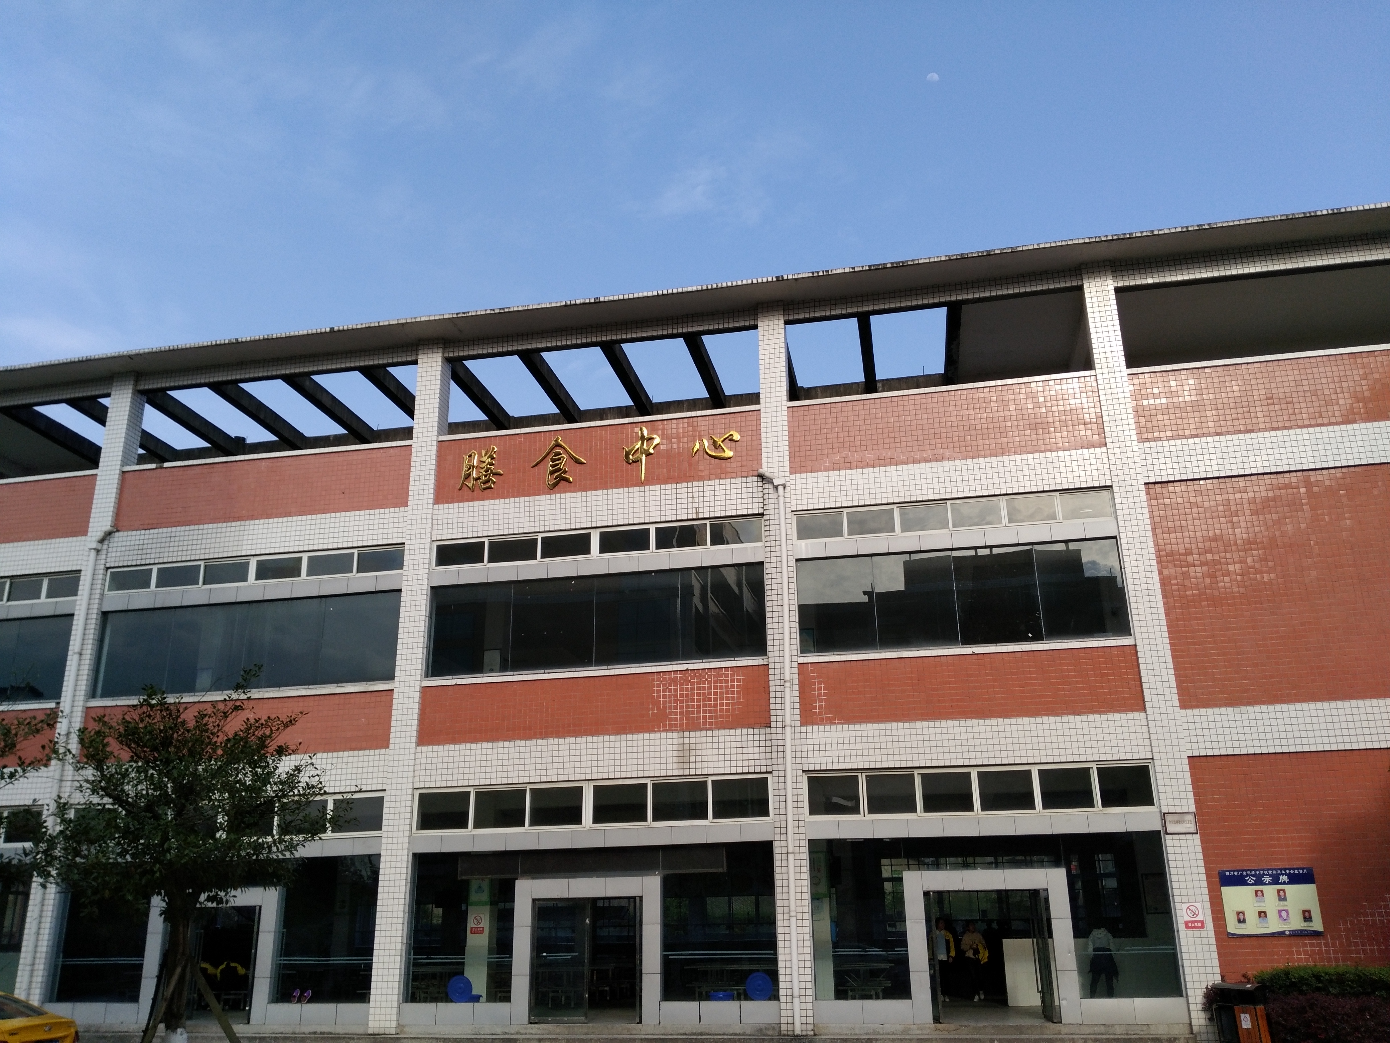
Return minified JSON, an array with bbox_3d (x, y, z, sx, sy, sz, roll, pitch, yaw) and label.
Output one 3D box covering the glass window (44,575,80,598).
[{"bbox_3d":[-13.957,1.438,24.808,0.830,0.513,0.080,-5,-19,10],"label":"glass window"}]

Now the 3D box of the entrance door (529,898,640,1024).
[{"bbox_3d":[-1.953,7.804,20.016,1.989,2.067,0.100,-5,-19,11],"label":"entrance door"}]

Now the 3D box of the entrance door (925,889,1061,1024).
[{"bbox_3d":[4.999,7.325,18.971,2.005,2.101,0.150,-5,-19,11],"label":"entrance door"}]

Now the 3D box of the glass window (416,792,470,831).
[{"bbox_3d":[-4.821,5.561,21.597,1.040,0.730,0.100,-5,-19,10],"label":"glass window"}]

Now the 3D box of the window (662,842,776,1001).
[{"bbox_3d":[0.417,7.142,20.087,2.020,2.630,0.090,-5,-19,10],"label":"window"}]

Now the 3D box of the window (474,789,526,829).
[{"bbox_3d":[-3.722,5.472,21.400,1.040,0.730,0.100,-5,-19,10],"label":"window"}]

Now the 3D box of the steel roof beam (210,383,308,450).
[{"bbox_3d":[-10.504,-2.576,27.298,0.250,0.360,3.675,-5,-19,11],"label":"steel roof beam"}]

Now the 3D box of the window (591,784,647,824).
[{"bbox_3d":[-1.400,5.263,21.002,1.062,0.716,0.083,-5,-19,10],"label":"window"}]

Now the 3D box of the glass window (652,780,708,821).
[{"bbox_3d":[-0.285,5.146,20.695,1.035,0.707,0.100,-5,-19,11],"label":"glass window"}]

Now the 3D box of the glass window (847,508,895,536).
[{"bbox_3d":[3.367,0.011,21.609,0.919,0.498,0.080,-5,-19,10],"label":"glass window"}]

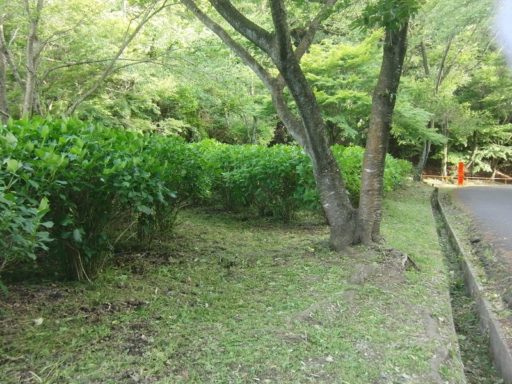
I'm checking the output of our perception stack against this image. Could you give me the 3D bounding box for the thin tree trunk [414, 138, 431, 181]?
[{"bbox_3d":[8.068,-1.551,21.500,0.720,2.050,0.550,0,3,0],"label":"thin tree trunk"}]

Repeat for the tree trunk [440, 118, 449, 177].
[{"bbox_3d":[10.196,-2.407,24.000,0.420,3.150,0.420,0,3,0],"label":"tree trunk"}]

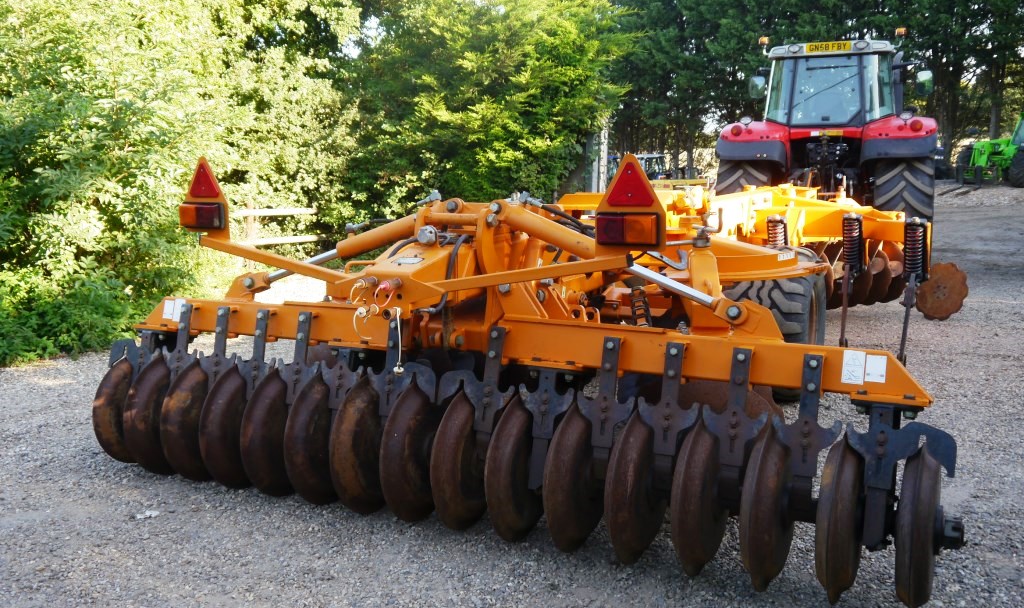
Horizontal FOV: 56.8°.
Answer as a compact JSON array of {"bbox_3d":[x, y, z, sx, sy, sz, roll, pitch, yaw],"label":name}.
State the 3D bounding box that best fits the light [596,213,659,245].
[{"bbox_3d":[0.385,-0.252,3.170,0.205,0.106,0.060,4,9,28],"label":"light"}]

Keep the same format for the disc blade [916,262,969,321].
[{"bbox_3d":[3.661,-0.104,8.050,0.500,0.500,0.060,4,9,24],"label":"disc blade"}]

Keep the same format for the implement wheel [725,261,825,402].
[{"bbox_3d":[1.790,0.126,6.337,0.510,1.050,1.050,4,9,28],"label":"implement wheel"}]

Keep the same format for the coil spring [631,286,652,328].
[{"bbox_3d":[0.650,0.023,4.750,0.090,0.230,0.090,-10,9,27],"label":"coil spring"}]

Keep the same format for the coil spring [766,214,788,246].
[{"bbox_3d":[2.054,-0.506,7.365,0.140,0.400,0.140,4,9,26],"label":"coil spring"}]

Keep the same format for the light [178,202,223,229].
[{"bbox_3d":[-1.294,-0.363,3.945,0.215,0.107,0.065,4,9,26],"label":"light"}]

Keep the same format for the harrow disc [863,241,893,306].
[{"bbox_3d":[3.380,-0.267,8.850,0.090,0.570,0.570,-3,9,-22],"label":"harrow disc"}]

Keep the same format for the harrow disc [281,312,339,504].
[{"bbox_3d":[-0.924,0.487,4.410,0.290,0.870,0.600,4,9,28],"label":"harrow disc"}]

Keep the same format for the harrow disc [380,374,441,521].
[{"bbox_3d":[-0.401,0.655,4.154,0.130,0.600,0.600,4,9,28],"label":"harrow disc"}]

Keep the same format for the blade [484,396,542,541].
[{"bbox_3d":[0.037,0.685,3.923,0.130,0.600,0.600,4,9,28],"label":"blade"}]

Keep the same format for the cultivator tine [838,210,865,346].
[{"bbox_3d":[2.542,-0.144,7.154,0.170,1.070,0.500,4,9,28],"label":"cultivator tine"}]

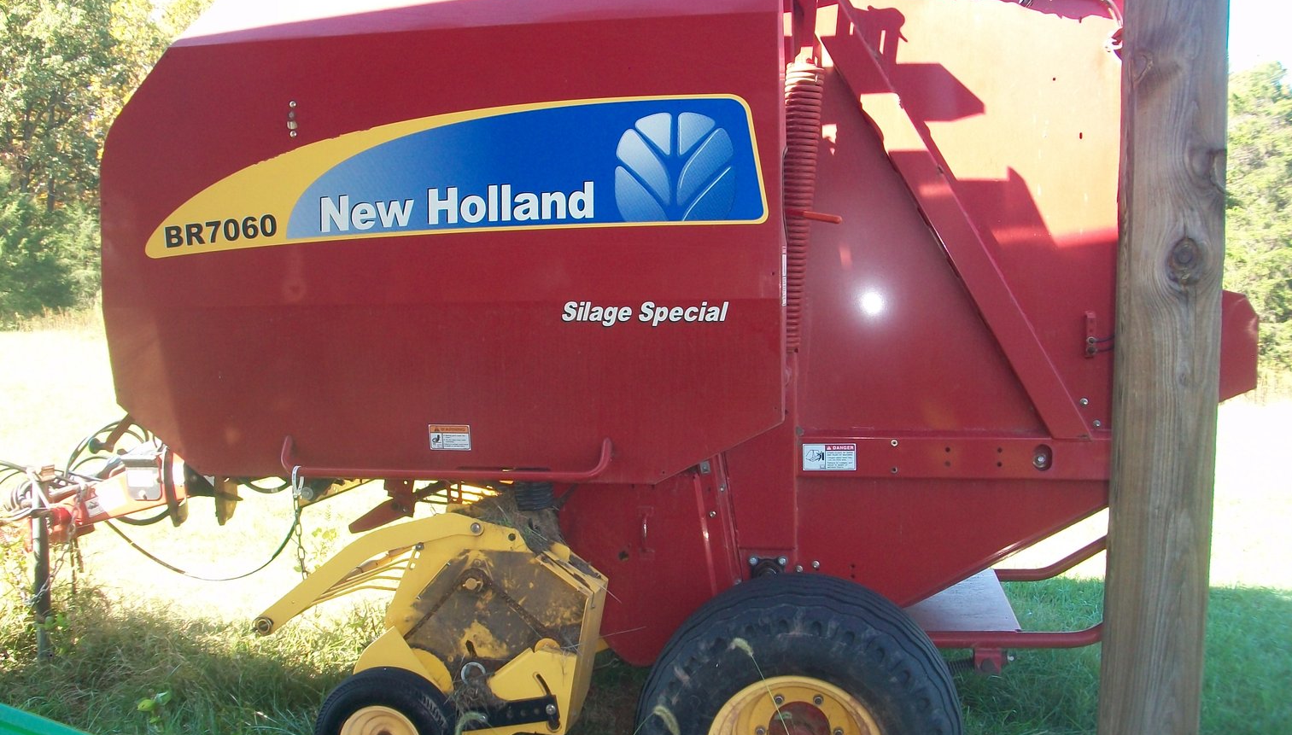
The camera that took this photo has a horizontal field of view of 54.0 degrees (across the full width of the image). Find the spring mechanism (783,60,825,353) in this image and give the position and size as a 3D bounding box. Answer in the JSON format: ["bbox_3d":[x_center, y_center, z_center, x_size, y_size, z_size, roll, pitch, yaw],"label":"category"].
[{"bbox_3d":[0.373,-0.396,3.214,0.097,0.733,0.097,5,9,9],"label":"spring mechanism"}]

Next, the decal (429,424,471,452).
[{"bbox_3d":[-0.515,0.185,3.336,0.113,0.071,0.002,0,14,10],"label":"decal"}]

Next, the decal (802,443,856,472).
[{"bbox_3d":[0.490,0.240,3.387,0.141,0.073,0.002,0,8,10],"label":"decal"}]

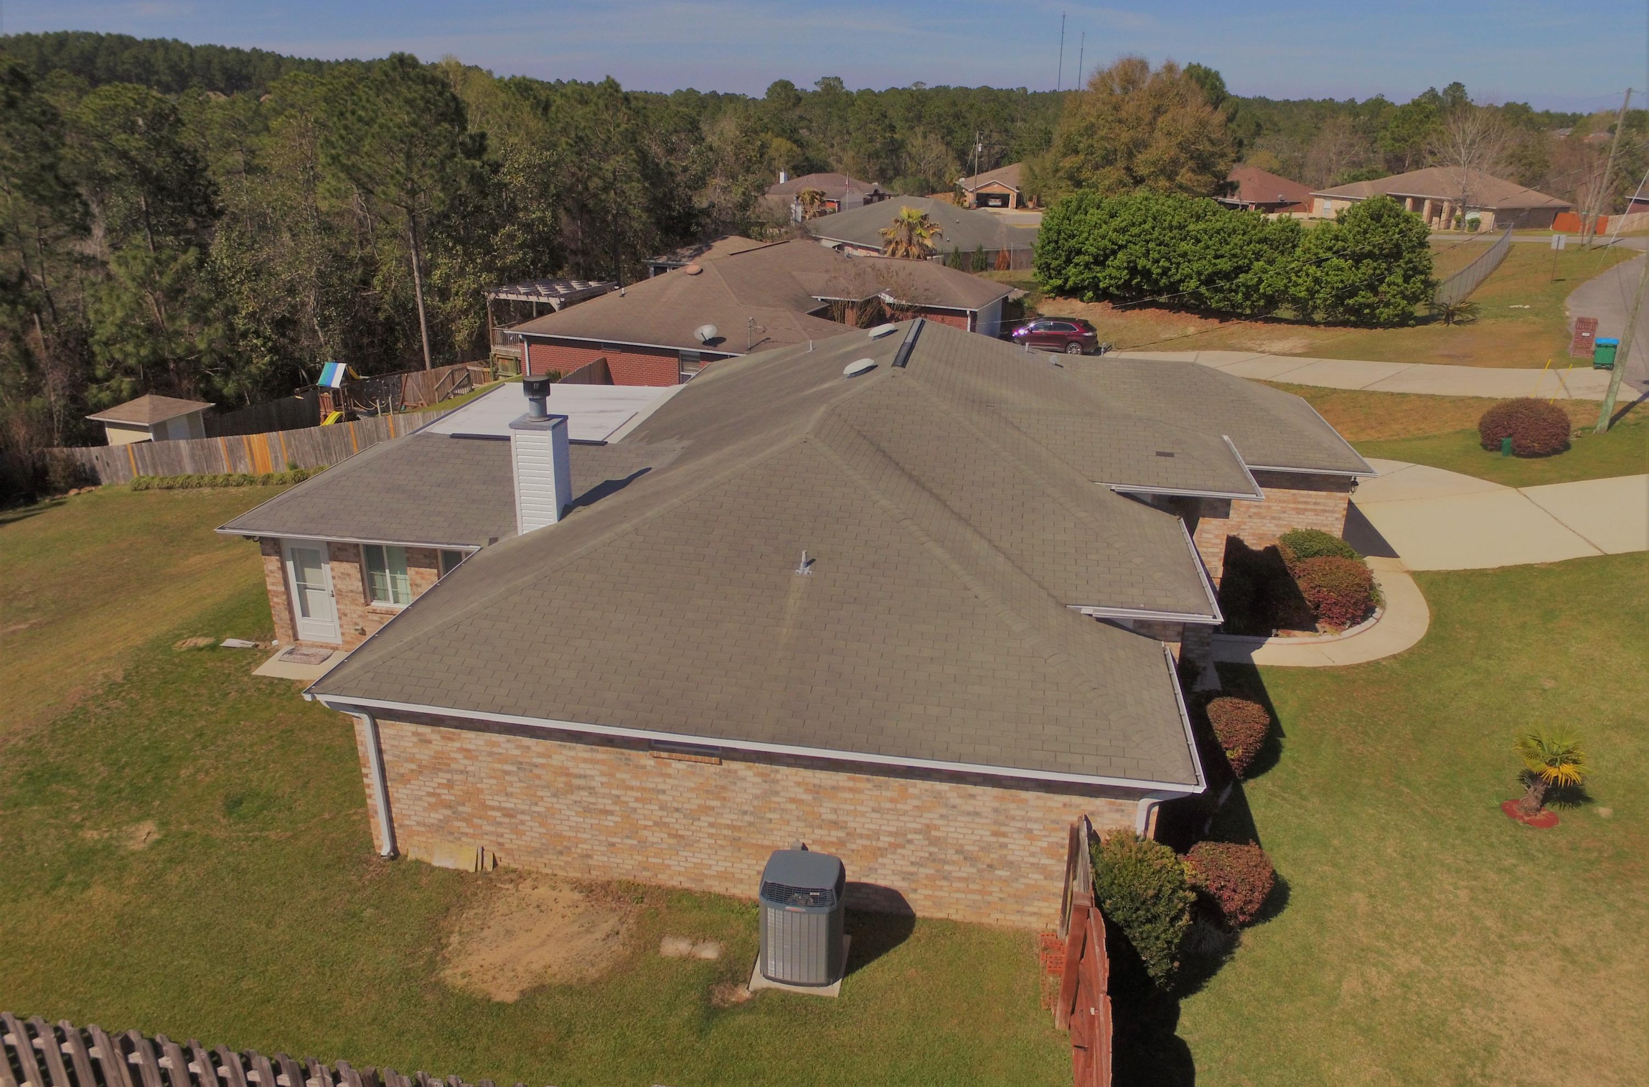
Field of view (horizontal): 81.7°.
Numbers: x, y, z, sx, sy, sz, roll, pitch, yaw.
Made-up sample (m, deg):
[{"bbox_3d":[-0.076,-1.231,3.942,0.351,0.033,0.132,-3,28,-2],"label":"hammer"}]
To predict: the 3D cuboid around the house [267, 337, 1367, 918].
[{"bbox_3d":[0.487,-1.266,19.526,21.500,5.300,18.100,4,25,9],"label":"house"}]

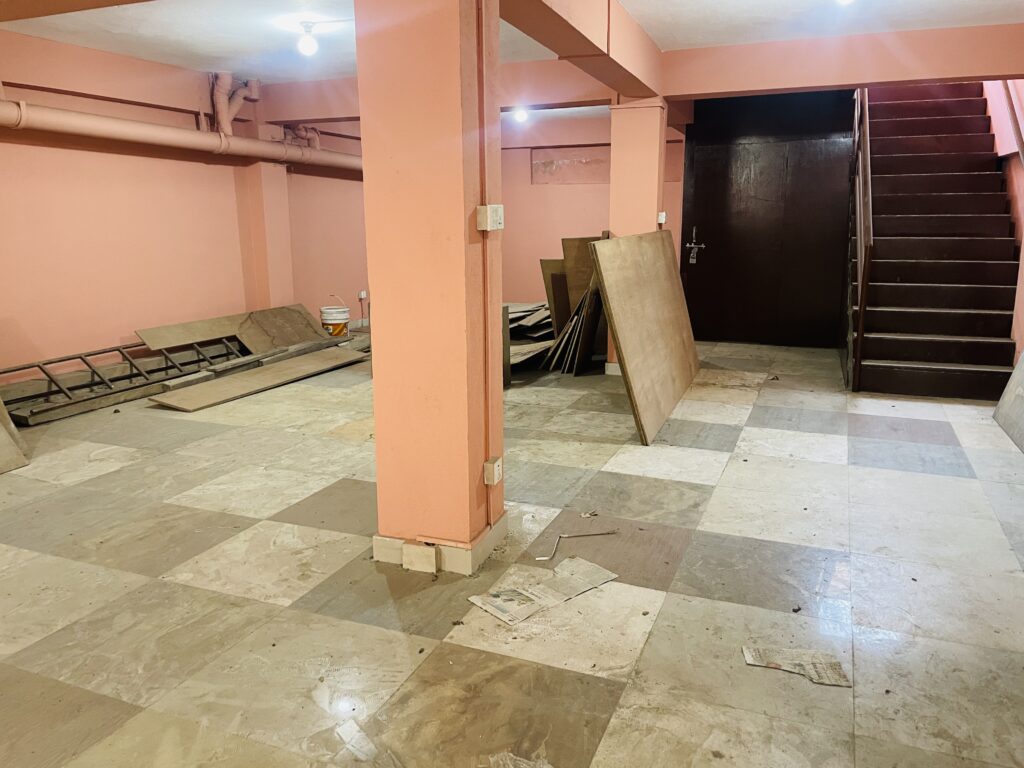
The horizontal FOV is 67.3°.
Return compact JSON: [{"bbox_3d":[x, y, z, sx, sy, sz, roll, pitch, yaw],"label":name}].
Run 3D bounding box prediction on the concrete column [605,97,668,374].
[{"bbox_3d":[1.075,-1.228,6.639,0.410,2.290,0.390,4,13,19],"label":"concrete column"}]

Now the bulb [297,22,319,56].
[{"bbox_3d":[-1.355,-2.303,5.146,0.110,0.205,0.110,0,12,0],"label":"bulb"}]

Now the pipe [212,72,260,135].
[{"bbox_3d":[-2.467,-2.503,6.949,0.150,0.530,0.480,4,13,19],"label":"pipe"}]

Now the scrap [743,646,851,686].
[{"bbox_3d":[0.854,0.846,2.329,0.282,0.010,0.188,2,12,10],"label":"scrap"}]

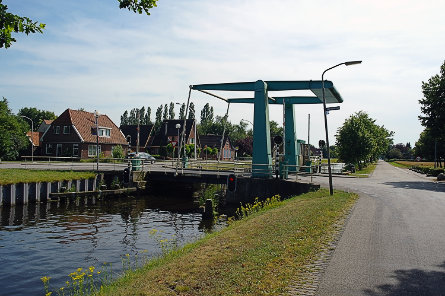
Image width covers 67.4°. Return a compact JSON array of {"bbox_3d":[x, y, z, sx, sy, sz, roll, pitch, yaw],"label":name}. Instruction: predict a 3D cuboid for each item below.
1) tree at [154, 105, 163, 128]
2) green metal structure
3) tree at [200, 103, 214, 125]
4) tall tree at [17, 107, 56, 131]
[{"bbox_3d":[-20.200,-4.950,105.000,2.700,17.500,2.700,0,-2,0],"label":"tree"},{"bbox_3d":[3.800,-1.200,26.900,10.600,6.800,8.000,-1,-2,25],"label":"green metal structure"},{"bbox_3d":[-4.700,-5.250,105.000,4.300,18.100,4.000,0,-2,0],"label":"tree"},{"bbox_3d":[-44.618,-3.478,80.000,9.000,12.500,8.500,0,-2,0],"label":"tall tree"}]

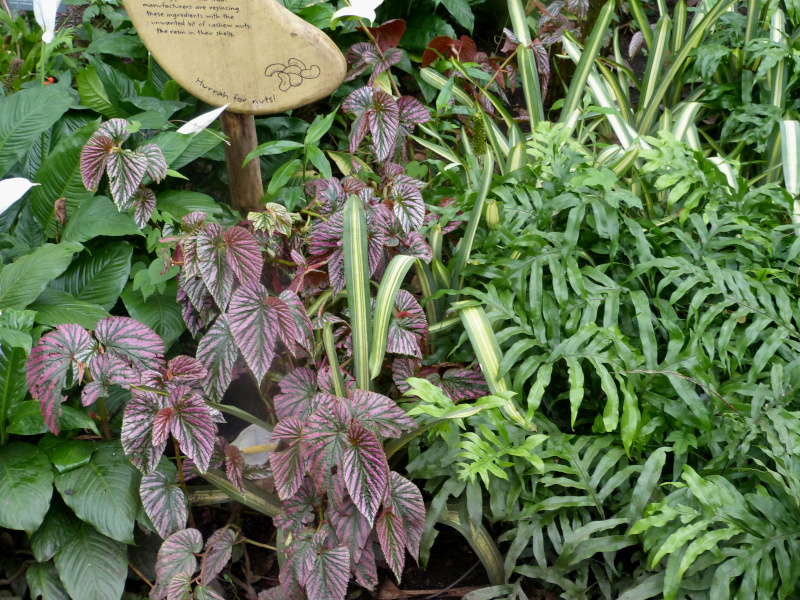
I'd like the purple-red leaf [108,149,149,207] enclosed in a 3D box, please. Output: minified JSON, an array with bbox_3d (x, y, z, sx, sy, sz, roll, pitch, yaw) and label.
[{"bbox_3d":[-0.544,-0.241,2.400,0.082,0.124,0.030,6,-6,1],"label":"purple-red leaf"}]

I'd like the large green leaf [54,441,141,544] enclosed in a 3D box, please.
[{"bbox_3d":[-0.521,0.335,2.105,0.142,0.050,0.198,-20,67,-15],"label":"large green leaf"}]

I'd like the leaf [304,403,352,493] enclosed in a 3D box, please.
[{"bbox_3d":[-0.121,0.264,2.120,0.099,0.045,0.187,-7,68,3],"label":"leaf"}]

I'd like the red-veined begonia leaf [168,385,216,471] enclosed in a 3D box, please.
[{"bbox_3d":[-0.397,0.250,2.300,0.090,0.170,0.050,-18,-4,-14],"label":"red-veined begonia leaf"}]

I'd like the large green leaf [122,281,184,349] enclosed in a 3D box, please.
[{"bbox_3d":[-0.523,0.035,2.550,0.136,0.060,0.172,-5,71,-7],"label":"large green leaf"}]

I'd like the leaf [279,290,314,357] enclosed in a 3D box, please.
[{"bbox_3d":[-0.194,0.048,2.270,0.054,0.136,0.035,-23,-1,-19],"label":"leaf"}]

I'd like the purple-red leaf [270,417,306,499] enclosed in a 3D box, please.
[{"bbox_3d":[-0.199,0.278,2.120,0.062,0.146,0.035,9,-6,12],"label":"purple-red leaf"}]

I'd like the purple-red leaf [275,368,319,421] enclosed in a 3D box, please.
[{"bbox_3d":[-0.202,0.186,2.370,0.093,0.045,0.113,5,71,7],"label":"purple-red leaf"}]

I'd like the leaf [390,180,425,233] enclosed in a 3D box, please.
[{"bbox_3d":[0.015,-0.197,2.553,0.068,0.113,0.030,-15,-3,-12],"label":"leaf"}]

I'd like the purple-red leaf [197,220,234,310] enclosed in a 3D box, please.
[{"bbox_3d":[-0.347,-0.063,2.270,0.074,0.173,0.040,-9,-10,7],"label":"purple-red leaf"}]

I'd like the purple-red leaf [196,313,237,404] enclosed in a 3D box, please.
[{"bbox_3d":[-0.345,0.111,2.270,0.079,0.168,0.035,5,-8,6],"label":"purple-red leaf"}]

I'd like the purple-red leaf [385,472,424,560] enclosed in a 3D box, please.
[{"bbox_3d":[0.011,0.379,2.103,0.072,0.156,0.035,-11,2,-11],"label":"purple-red leaf"}]

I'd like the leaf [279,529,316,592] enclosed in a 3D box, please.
[{"bbox_3d":[-0.171,0.451,2.050,0.072,0.121,0.035,11,-11,5],"label":"leaf"}]

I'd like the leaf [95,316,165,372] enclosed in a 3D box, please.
[{"bbox_3d":[-0.483,0.084,2.134,0.137,0.045,0.088,28,62,9],"label":"leaf"}]

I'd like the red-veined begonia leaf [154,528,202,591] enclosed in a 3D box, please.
[{"bbox_3d":[-0.387,0.463,2.103,0.080,0.125,0.030,28,-6,13],"label":"red-veined begonia leaf"}]

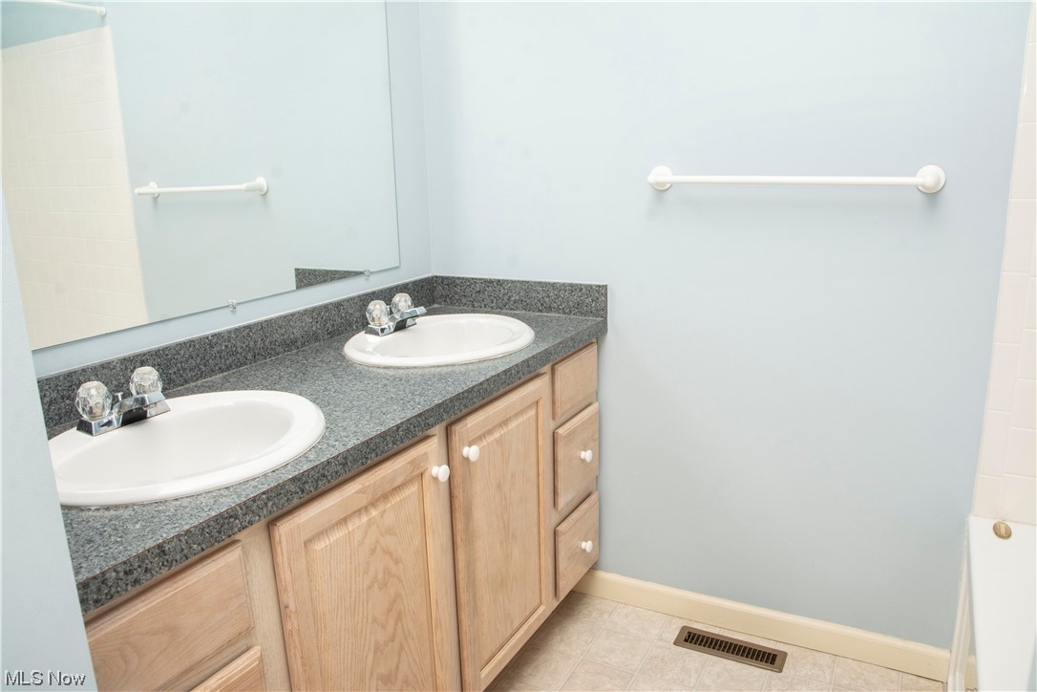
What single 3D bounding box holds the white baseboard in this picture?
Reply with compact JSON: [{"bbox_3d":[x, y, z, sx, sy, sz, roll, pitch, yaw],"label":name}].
[{"bbox_3d":[0.612,0.759,2.023,1.033,0.080,0.016,5,15,26],"label":"white baseboard"}]

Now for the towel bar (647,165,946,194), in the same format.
[{"bbox_3d":[0.620,-0.390,1.683,0.665,0.061,0.075,7,16,26],"label":"towel bar"}]

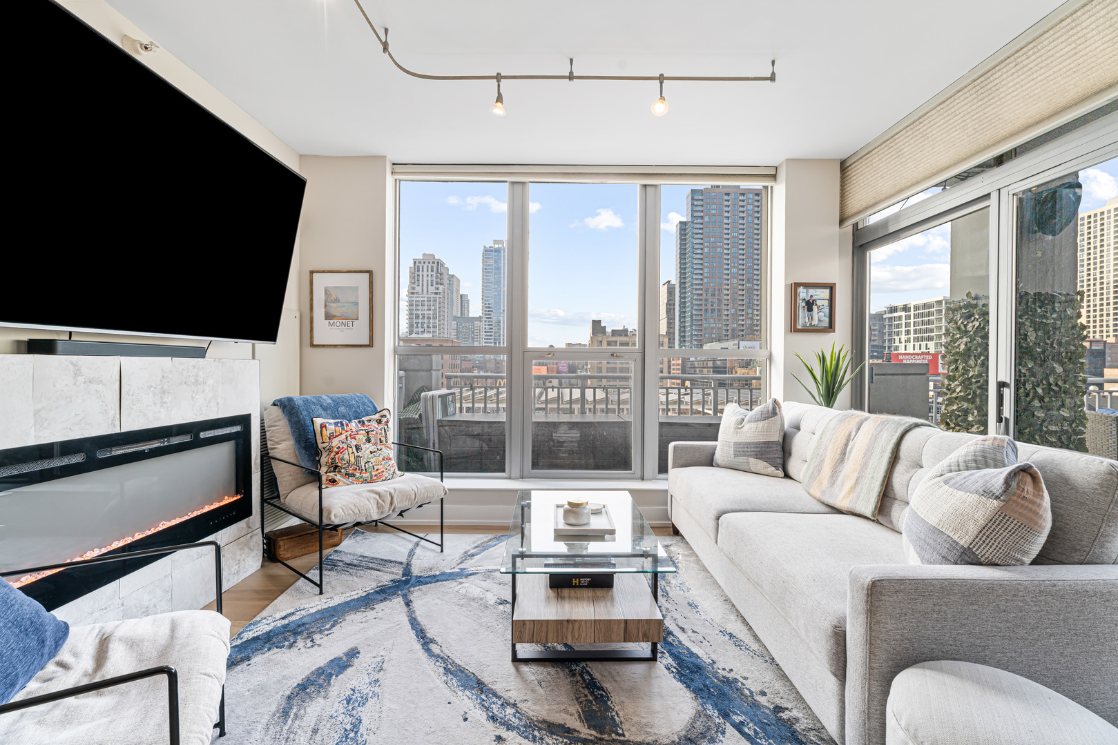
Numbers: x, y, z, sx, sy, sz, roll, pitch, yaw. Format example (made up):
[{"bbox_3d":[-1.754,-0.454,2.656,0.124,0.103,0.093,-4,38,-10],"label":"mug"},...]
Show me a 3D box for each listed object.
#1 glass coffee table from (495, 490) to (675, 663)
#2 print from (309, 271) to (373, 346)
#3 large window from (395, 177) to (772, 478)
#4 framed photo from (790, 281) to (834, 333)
[{"bbox_3d":[0.090,0.880,2.220,0.600,0.425,1.087,0,1,0],"label":"glass coffee table"},{"bbox_3d":[-1.559,-0.456,3.576,0.455,0.549,0.022,0,1,0],"label":"print"},{"bbox_3d":[0.182,-0.331,3.804,2.859,2.277,0.100,0,1,0],"label":"large window"},{"bbox_3d":[1.811,-0.460,3.540,0.299,0.349,0.040,0,1,0],"label":"framed photo"}]

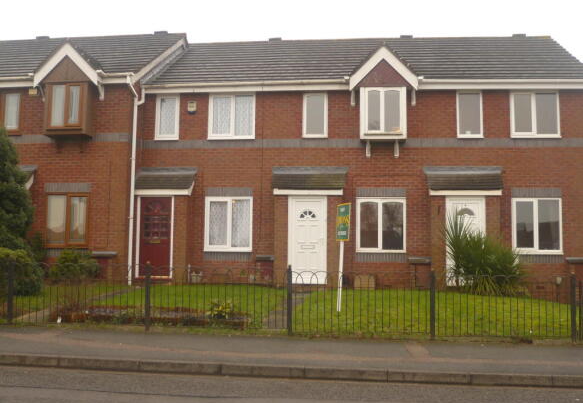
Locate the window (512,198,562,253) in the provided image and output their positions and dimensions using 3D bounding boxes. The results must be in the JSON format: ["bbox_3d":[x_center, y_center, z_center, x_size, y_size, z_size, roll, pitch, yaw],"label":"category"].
[{"bbox_3d":[5.840,0.585,16.015,1.180,1.352,0.090,0,-5,4],"label":"window"}]

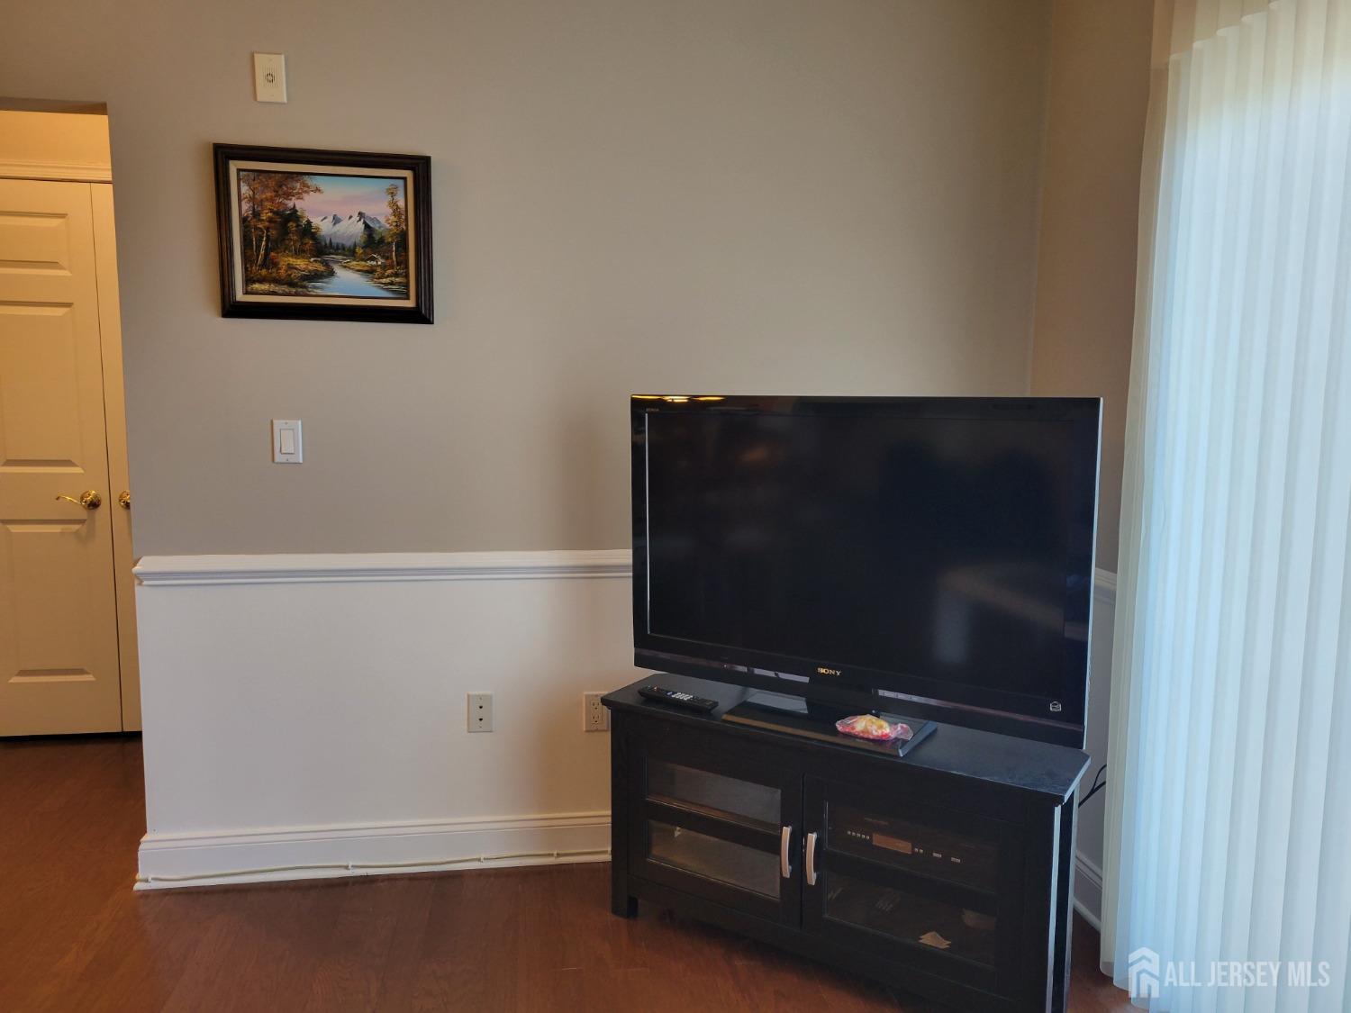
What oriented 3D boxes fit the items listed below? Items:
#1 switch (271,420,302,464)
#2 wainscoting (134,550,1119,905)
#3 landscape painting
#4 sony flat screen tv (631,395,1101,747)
[{"bbox_3d":[-1.016,-0.169,2.659,0.071,0.115,0.011,0,8,-9],"label":"switch"},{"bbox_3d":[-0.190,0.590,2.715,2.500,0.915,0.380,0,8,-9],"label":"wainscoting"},{"bbox_3d":[-0.887,-0.686,2.592,0.527,0.424,0.040,0,8,-9],"label":"landscape painting"},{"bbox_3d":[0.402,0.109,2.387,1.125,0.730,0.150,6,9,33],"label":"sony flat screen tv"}]

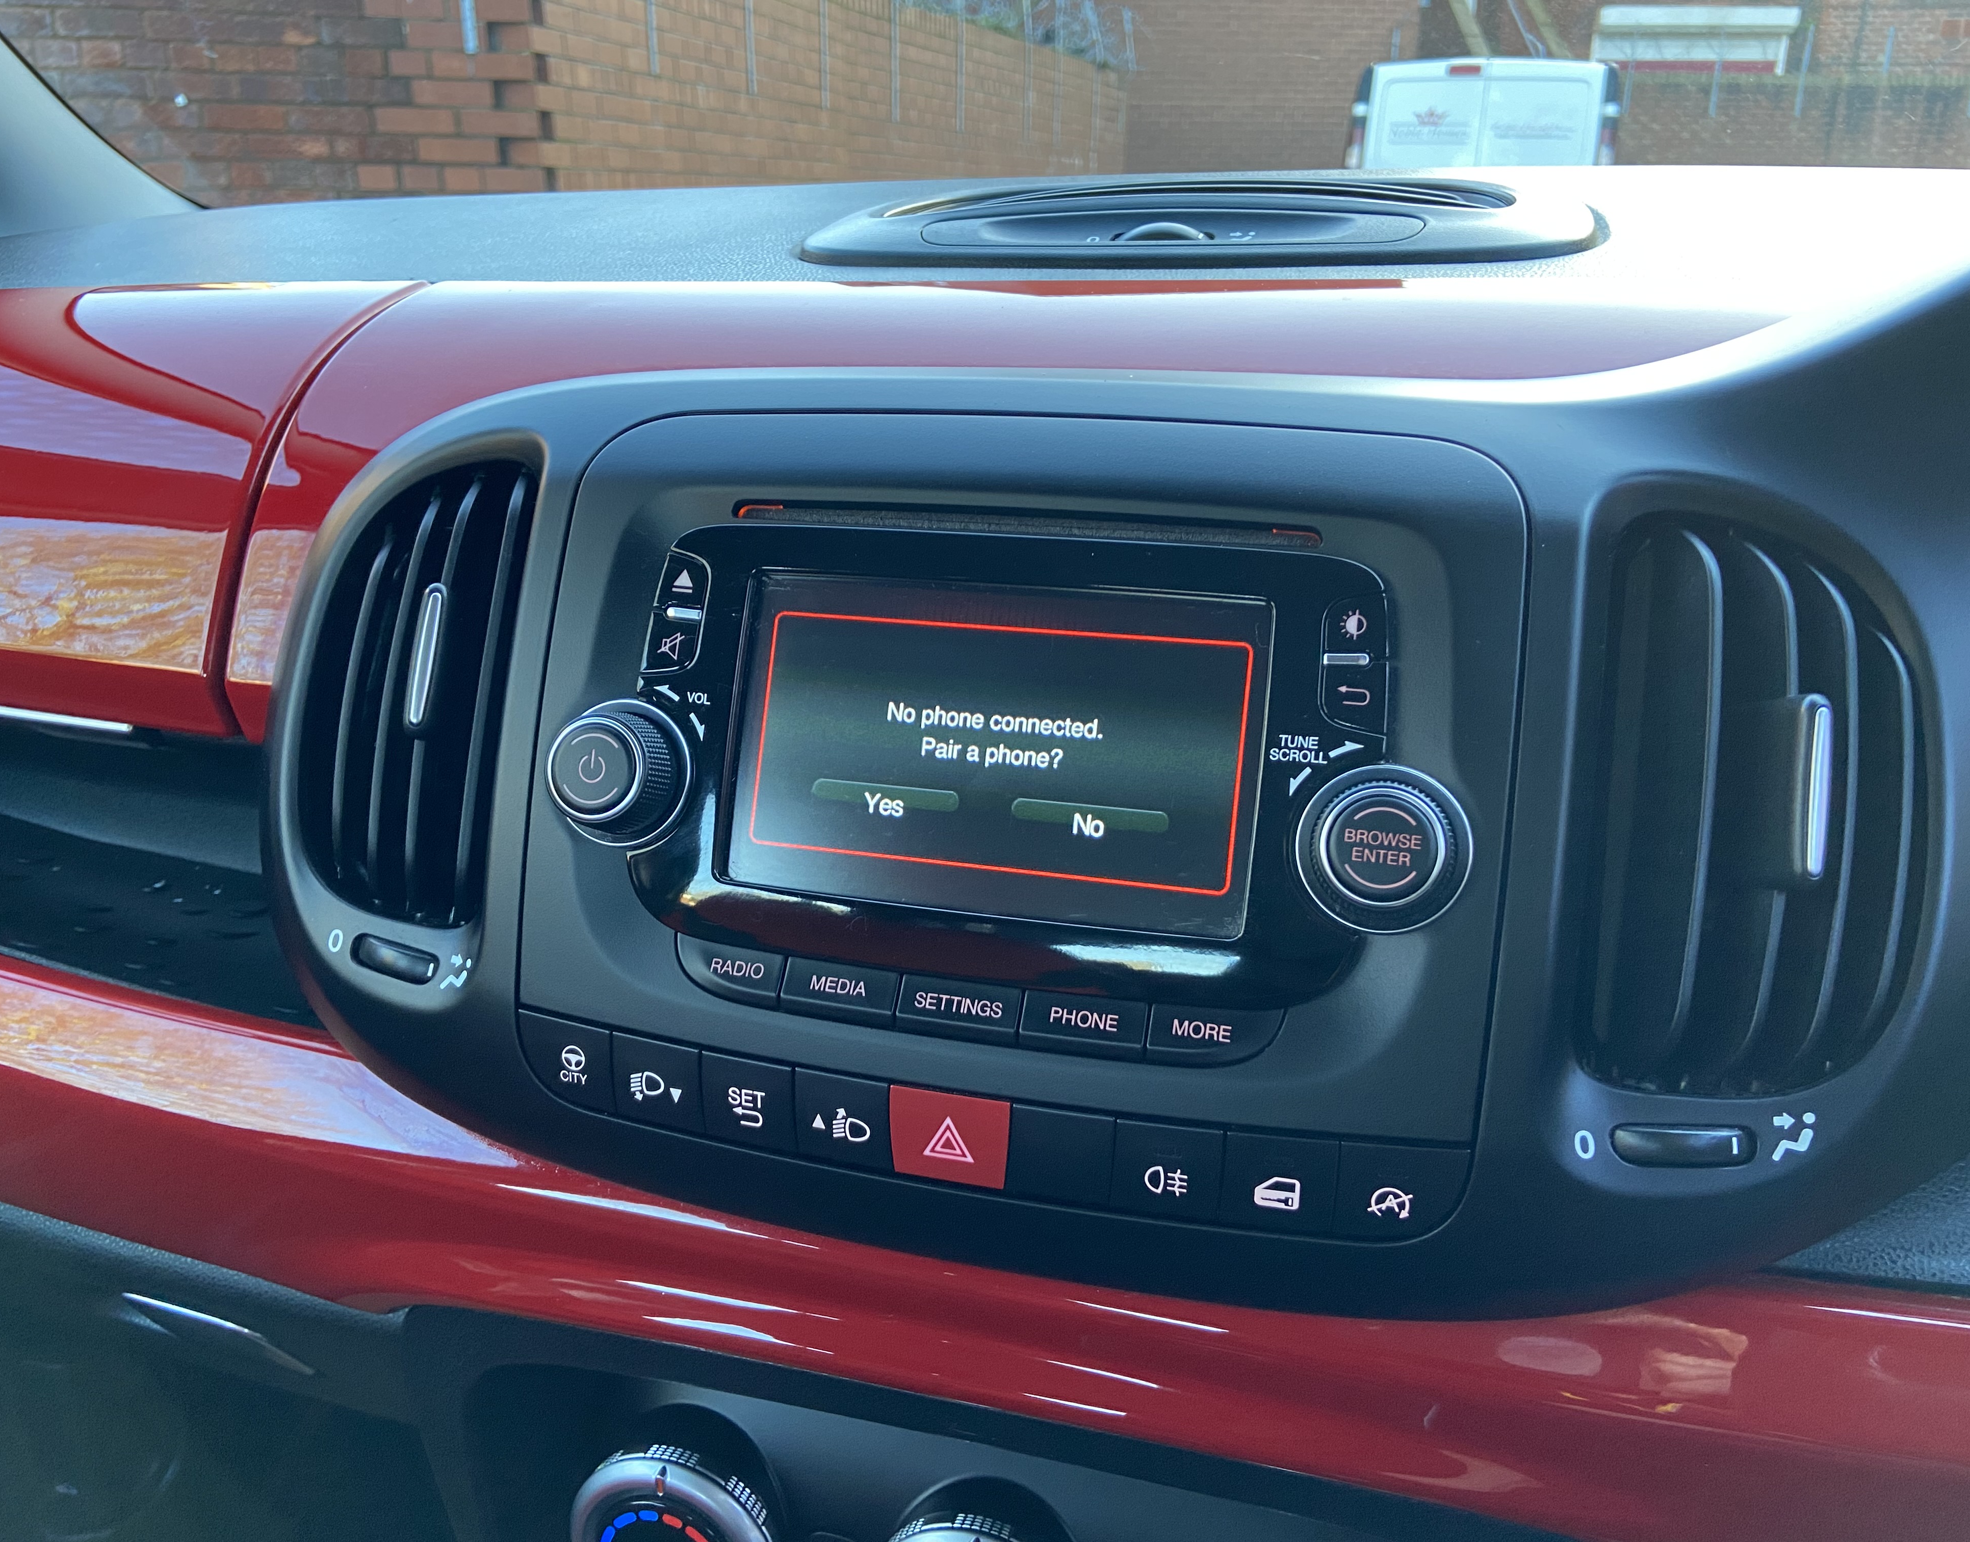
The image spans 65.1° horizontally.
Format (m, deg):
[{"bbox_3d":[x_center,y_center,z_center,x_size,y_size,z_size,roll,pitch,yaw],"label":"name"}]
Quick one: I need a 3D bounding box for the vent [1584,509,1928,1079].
[{"bbox_3d":[0.141,0.007,0.287,0.053,0.100,0.025,5,-3,16],"label":"vent"}]

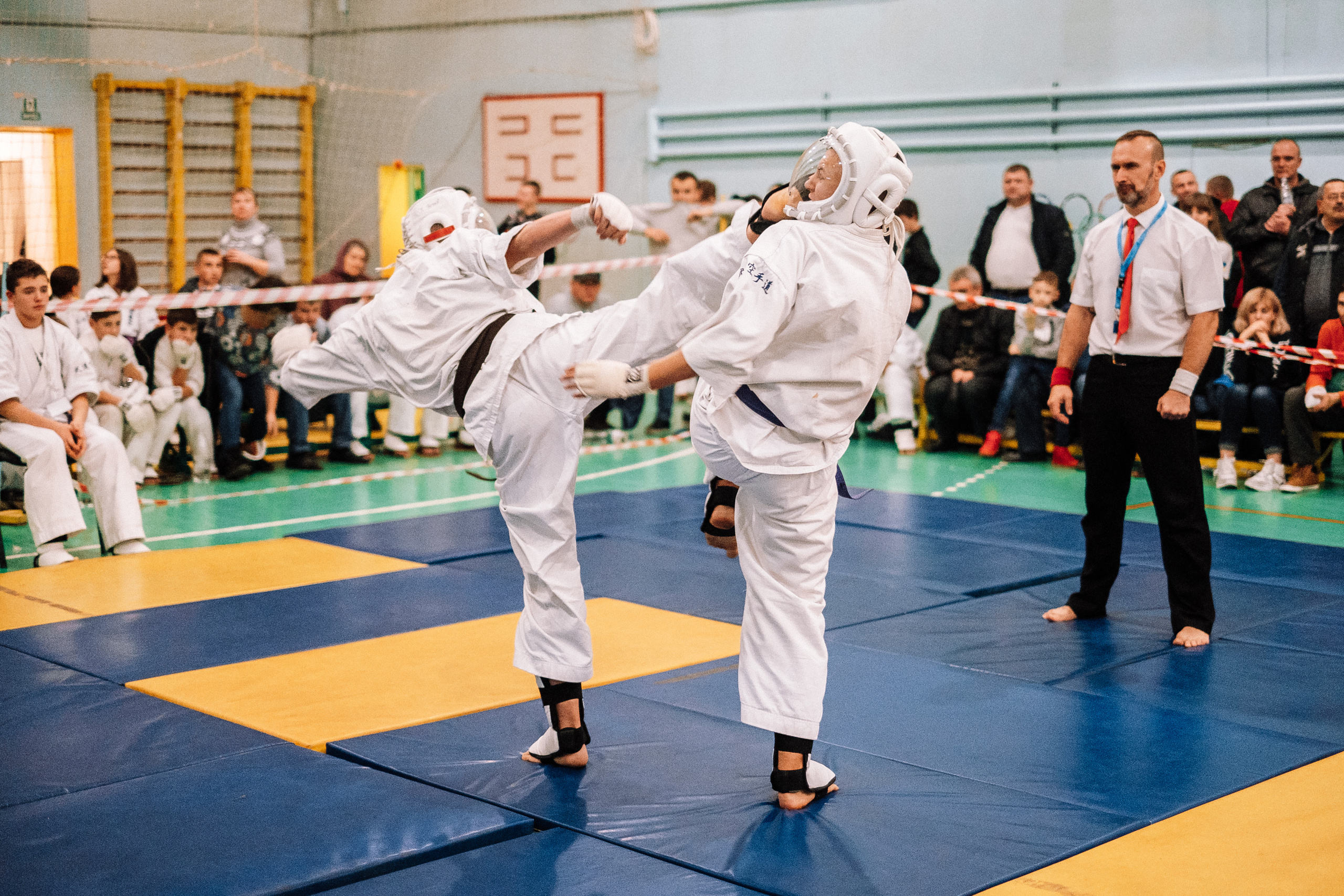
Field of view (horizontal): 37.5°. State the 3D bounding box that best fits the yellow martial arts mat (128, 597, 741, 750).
[{"bbox_3d":[-0.609,0.714,6.444,1.970,0.045,1.040,-7,9,-44],"label":"yellow martial arts mat"}]

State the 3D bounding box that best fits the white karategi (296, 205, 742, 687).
[{"bbox_3d":[-0.391,0.011,5.104,1.260,1.220,0.520,1,7,14],"label":"white karategi"}]

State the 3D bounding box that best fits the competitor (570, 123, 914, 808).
[{"bbox_3d":[0.174,0.033,4.874,0.780,1.660,0.600,5,9,41],"label":"competitor"}]

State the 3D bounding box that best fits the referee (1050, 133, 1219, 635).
[{"bbox_3d":[1.563,-0.233,6.800,0.640,1.720,0.430,5,9,41],"label":"referee"}]

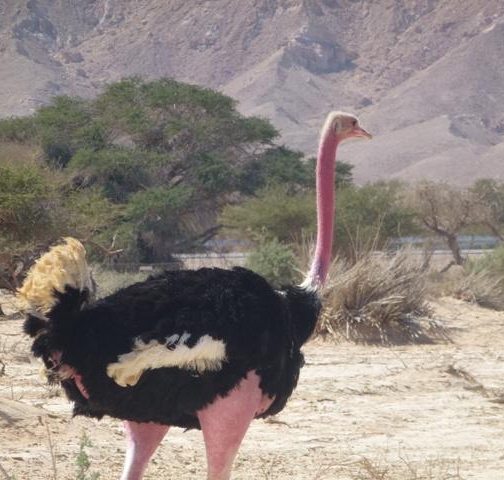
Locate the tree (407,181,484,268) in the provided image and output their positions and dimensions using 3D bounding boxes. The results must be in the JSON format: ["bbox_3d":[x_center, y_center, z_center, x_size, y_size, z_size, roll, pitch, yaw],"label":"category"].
[{"bbox_3d":[4.884,-0.391,133.000,1.969,2.221,1.772,0,0,0],"label":"tree"}]

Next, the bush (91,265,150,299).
[{"bbox_3d":[-2.220,0.726,90.000,1.076,0.615,0.968,0,0,0],"label":"bush"}]

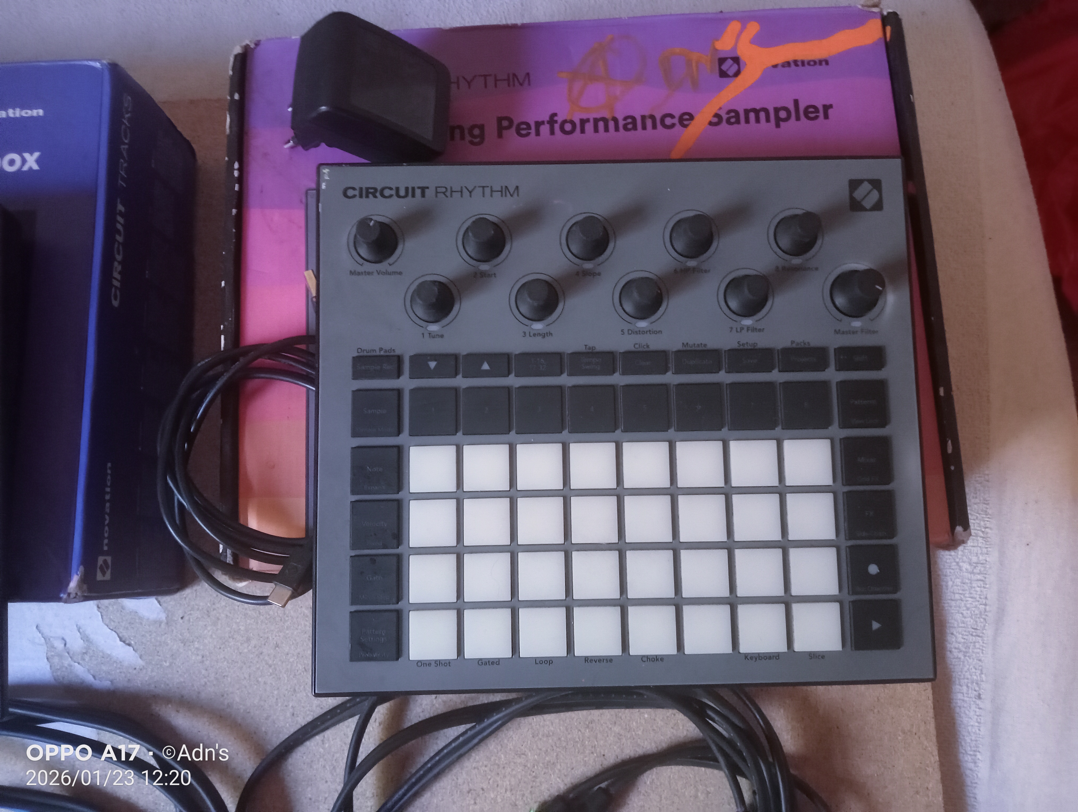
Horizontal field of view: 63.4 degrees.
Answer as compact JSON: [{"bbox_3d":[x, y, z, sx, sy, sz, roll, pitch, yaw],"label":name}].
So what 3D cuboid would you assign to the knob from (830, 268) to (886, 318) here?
[{"bbox_3d":[0.127,-0.045,0.343,0.020,0.017,0.020,0,84,-1],"label":"knob"}]

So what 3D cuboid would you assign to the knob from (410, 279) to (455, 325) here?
[{"bbox_3d":[-0.042,-0.042,0.340,0.017,0.016,0.017,-1,84,-1],"label":"knob"}]

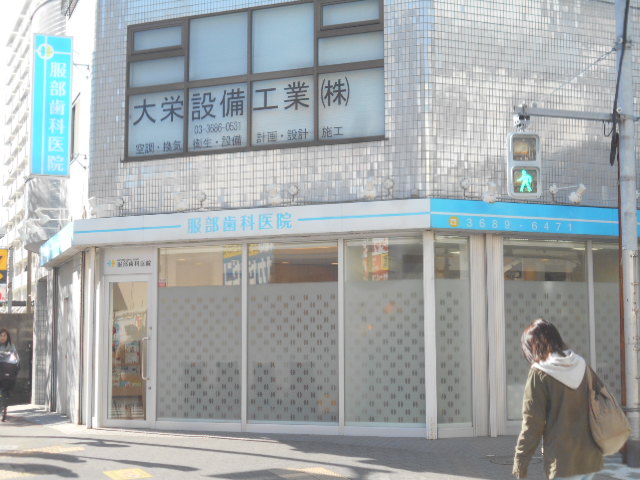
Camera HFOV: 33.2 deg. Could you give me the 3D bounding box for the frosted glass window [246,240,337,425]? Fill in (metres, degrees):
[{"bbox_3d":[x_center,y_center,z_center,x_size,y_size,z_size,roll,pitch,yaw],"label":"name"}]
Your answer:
[{"bbox_3d":[-0.370,1.222,14.293,1.322,2.426,0.080,-3,-7,22],"label":"frosted glass window"}]

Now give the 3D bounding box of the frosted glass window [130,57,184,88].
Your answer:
[{"bbox_3d":[-2.372,-2.441,15.631,0.926,0.372,0.080,-3,-7,23],"label":"frosted glass window"}]

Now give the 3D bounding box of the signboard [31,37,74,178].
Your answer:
[{"bbox_3d":[-4.004,-2.011,16.031,0.570,2.149,0.180,2,-6,-20],"label":"signboard"}]

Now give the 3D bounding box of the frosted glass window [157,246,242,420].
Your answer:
[{"bbox_3d":[-1.674,1.288,14.819,1.329,2.416,0.080,-3,-7,22],"label":"frosted glass window"}]

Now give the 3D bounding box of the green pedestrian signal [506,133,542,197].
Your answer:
[{"bbox_3d":[2.100,-0.761,11.000,0.325,0.665,0.150,0,-6,-2],"label":"green pedestrian signal"}]

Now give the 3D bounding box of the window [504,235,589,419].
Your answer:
[{"bbox_3d":[3.019,1.175,14.269,1.317,2.384,0.080,2,-6,-22],"label":"window"}]

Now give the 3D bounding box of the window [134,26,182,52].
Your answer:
[{"bbox_3d":[-2.352,-2.918,15.532,0.796,0.297,0.080,-3,-7,22],"label":"window"}]

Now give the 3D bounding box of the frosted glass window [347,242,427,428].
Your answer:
[{"bbox_3d":[0.825,1.162,13.811,1.087,2.433,0.080,-3,-7,22],"label":"frosted glass window"}]

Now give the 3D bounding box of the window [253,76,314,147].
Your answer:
[{"bbox_3d":[-0.508,-1.777,14.762,0.925,0.910,0.080,-3,-7,23],"label":"window"}]

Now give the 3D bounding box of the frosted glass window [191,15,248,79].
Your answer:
[{"bbox_3d":[-1.439,-2.728,15.139,0.933,0.909,0.080,-3,-7,22],"label":"frosted glass window"}]

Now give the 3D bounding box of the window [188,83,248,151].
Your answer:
[{"bbox_3d":[-1.446,-1.722,15.158,0.937,0.913,0.080,-3,-7,23],"label":"window"}]

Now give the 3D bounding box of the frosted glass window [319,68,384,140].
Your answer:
[{"bbox_3d":[0.413,-1.802,14.287,0.936,0.923,0.080,-3,-7,22],"label":"frosted glass window"}]

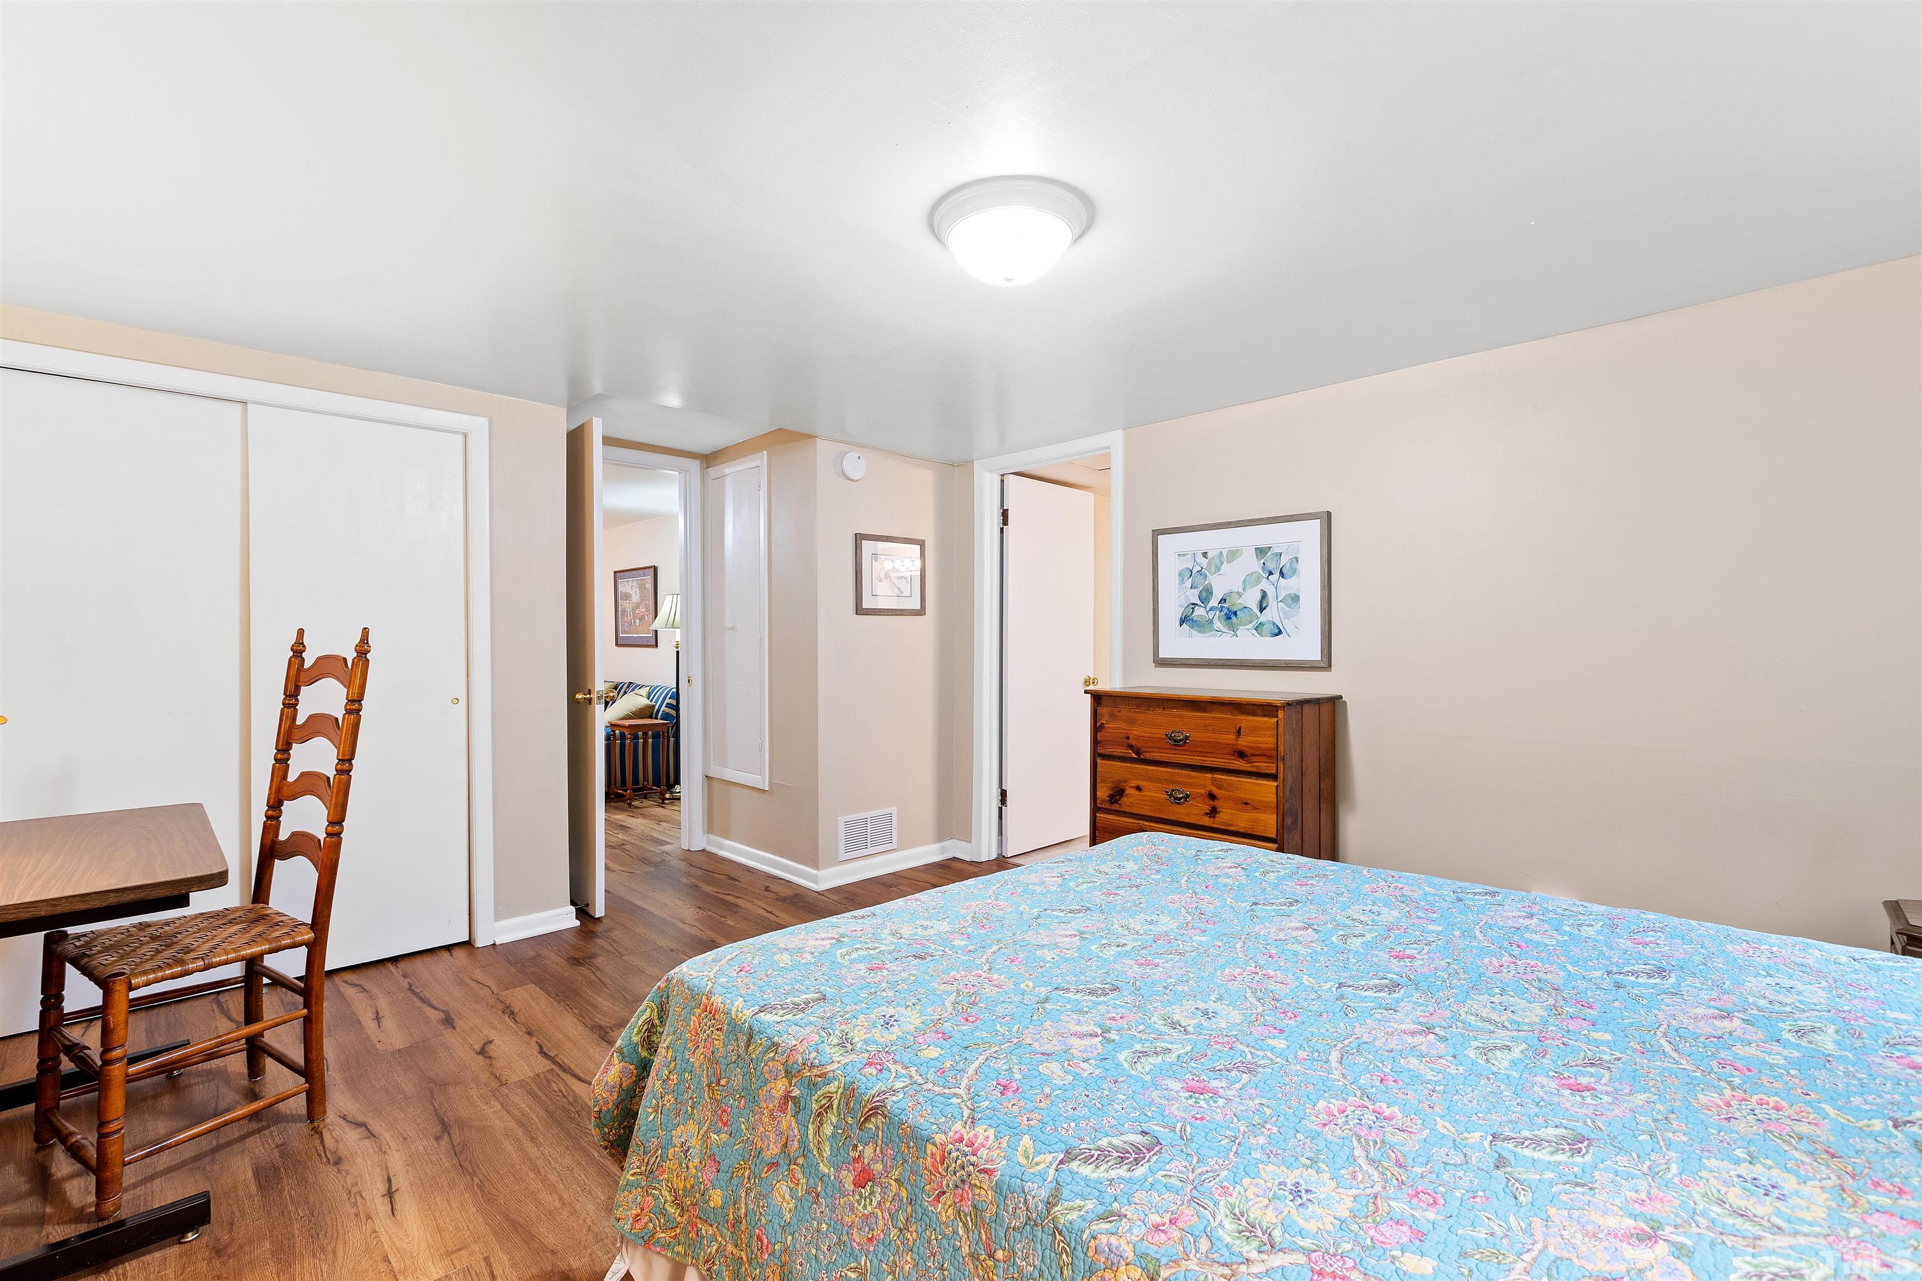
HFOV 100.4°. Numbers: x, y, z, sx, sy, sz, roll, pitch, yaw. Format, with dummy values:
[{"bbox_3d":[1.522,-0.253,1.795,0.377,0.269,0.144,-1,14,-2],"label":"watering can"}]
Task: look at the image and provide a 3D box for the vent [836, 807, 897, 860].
[{"bbox_3d":[-0.454,0.950,3.953,0.357,0.207,0.015,-1,1,-44],"label":"vent"}]

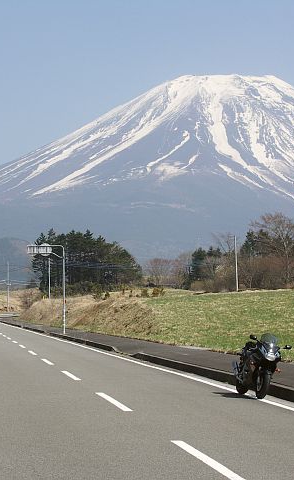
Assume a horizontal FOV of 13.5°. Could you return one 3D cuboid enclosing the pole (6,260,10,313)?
[{"bbox_3d":[-36.938,12.304,327.994,0.450,13.760,0.450,0,-3,-8],"label":"pole"}]

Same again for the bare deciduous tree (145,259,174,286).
[{"bbox_3d":[3.029,7.874,300.194,6.600,6.790,6.200,0,-3,-8],"label":"bare deciduous tree"}]

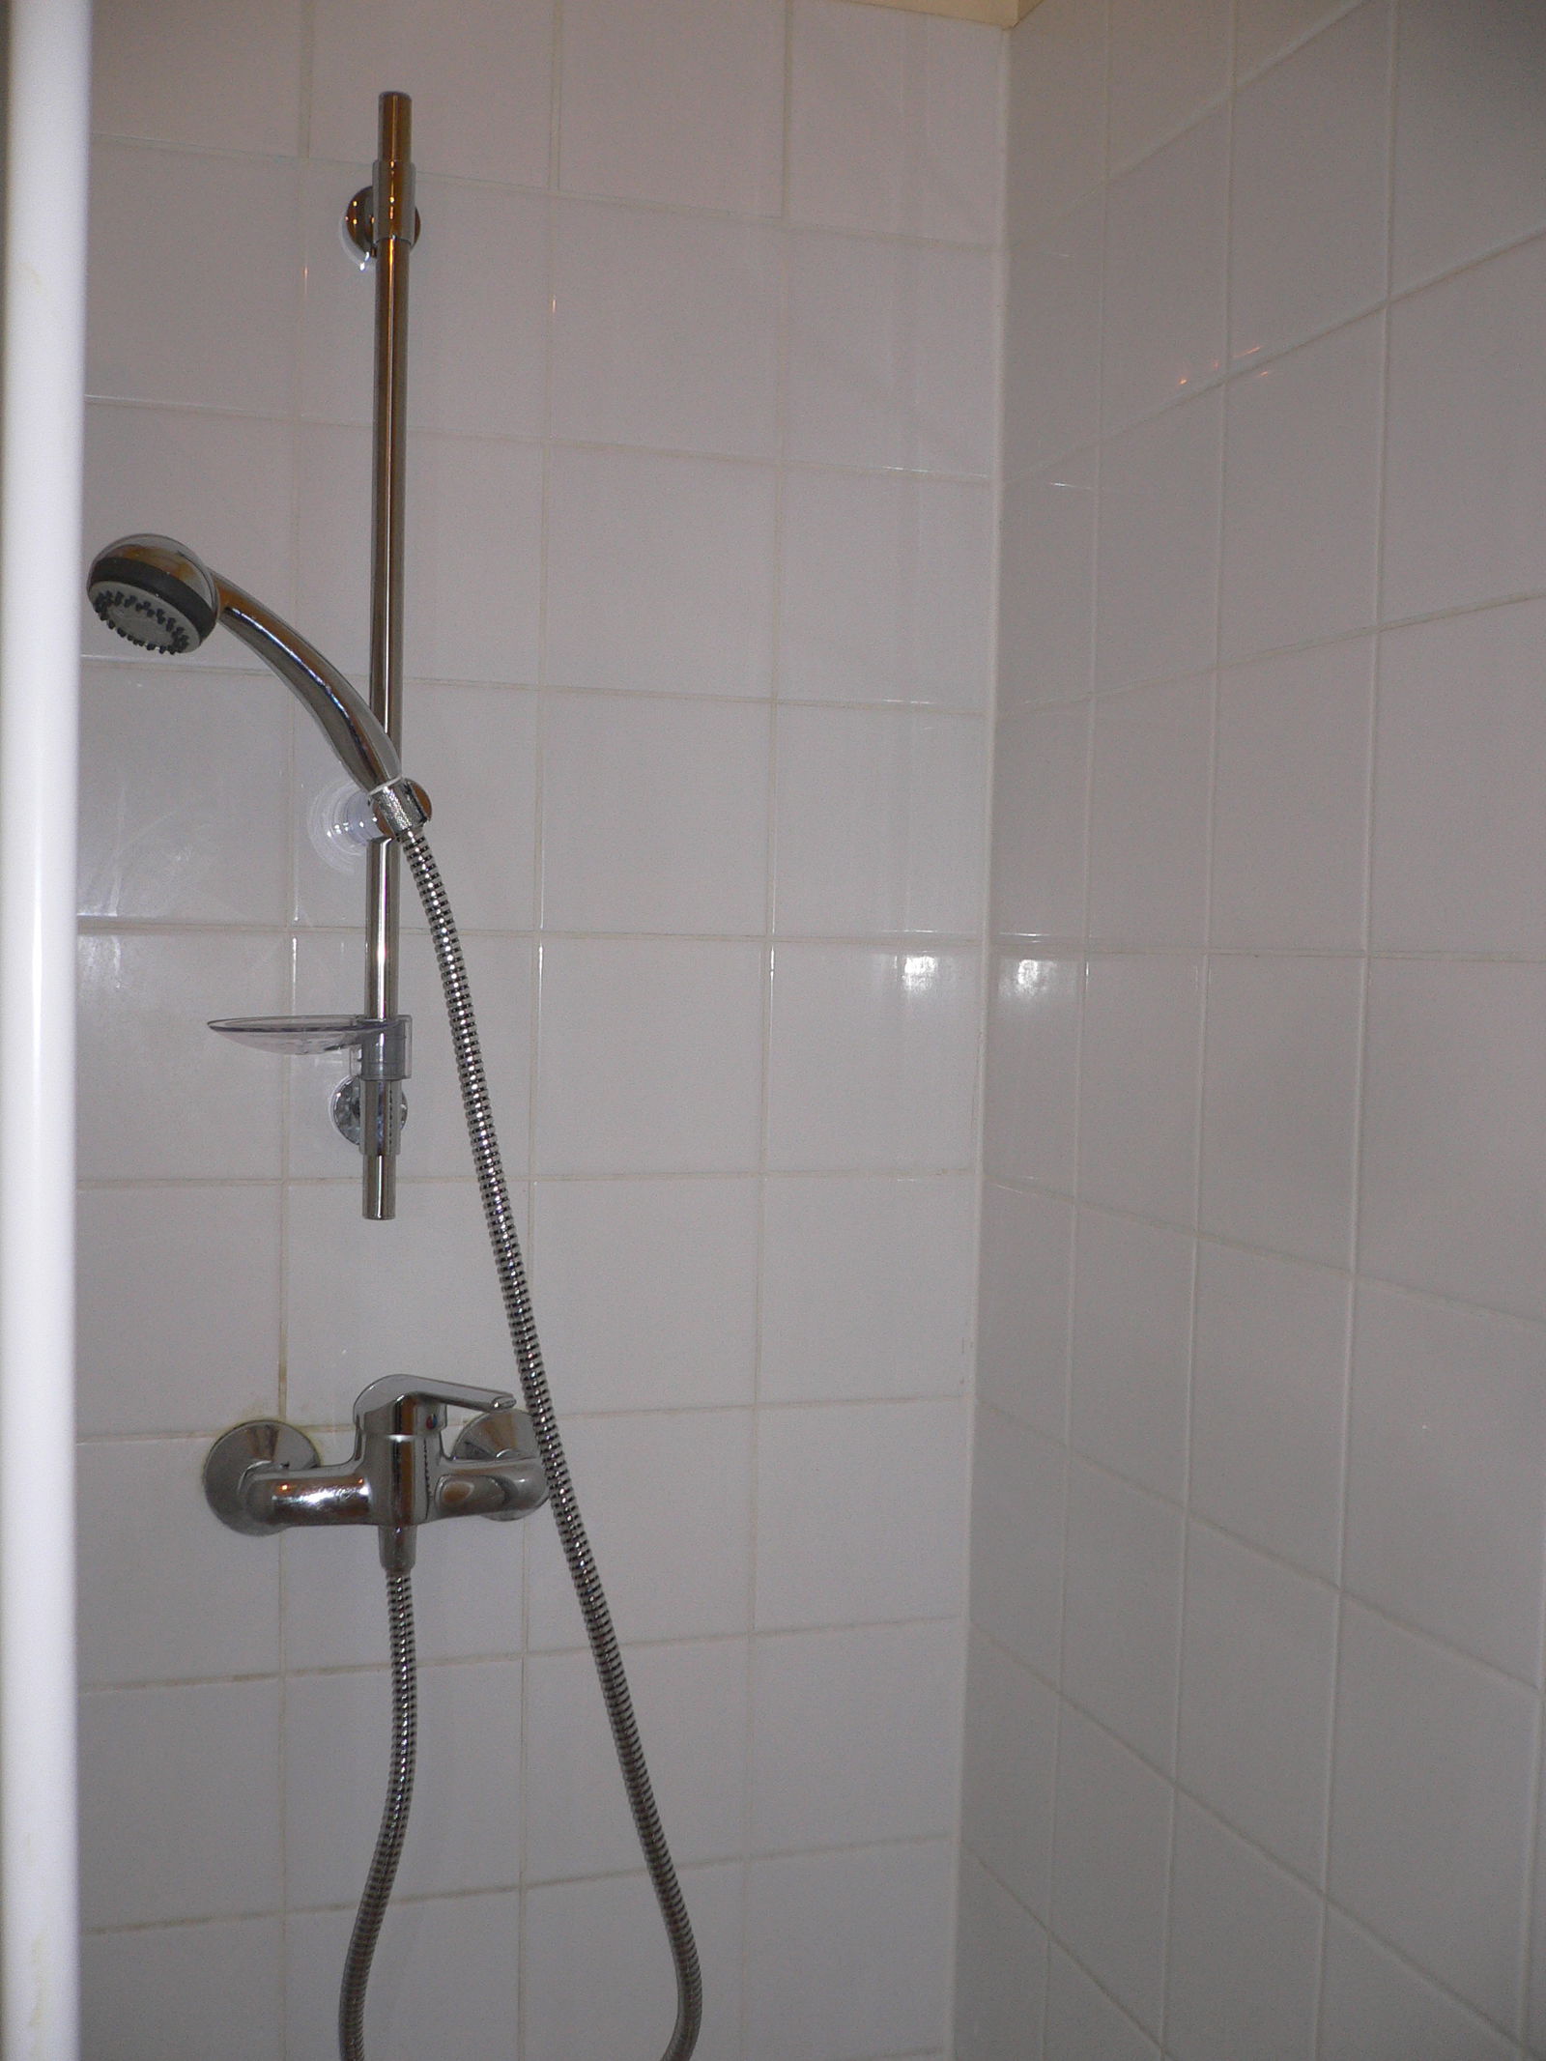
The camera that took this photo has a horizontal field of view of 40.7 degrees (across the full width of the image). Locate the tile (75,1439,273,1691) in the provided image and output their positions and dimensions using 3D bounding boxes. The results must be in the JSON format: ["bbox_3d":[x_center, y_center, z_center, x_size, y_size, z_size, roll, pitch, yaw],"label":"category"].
[{"bbox_3d":[-0.367,0.312,1.232,0.148,0.148,0.010,1,3,-19],"label":"tile"}]

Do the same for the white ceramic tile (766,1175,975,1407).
[{"bbox_3d":[0.062,0.170,1.388,0.149,0.150,0.010,0,3,-17],"label":"white ceramic tile"}]

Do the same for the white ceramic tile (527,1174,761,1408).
[{"bbox_3d":[-0.082,0.169,1.343,0.148,0.150,0.010,0,3,-17],"label":"white ceramic tile"}]

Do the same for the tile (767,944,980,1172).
[{"bbox_3d":[0.066,0.018,1.380,0.149,0.150,0.010,0,3,-17],"label":"tile"}]

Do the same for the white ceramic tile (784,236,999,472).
[{"bbox_3d":[0.077,-0.439,1.358,0.149,0.150,0.010,0,3,-17],"label":"white ceramic tile"}]

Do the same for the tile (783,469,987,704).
[{"bbox_3d":[0.073,-0.287,1.365,0.149,0.150,0.010,0,3,-17],"label":"tile"}]

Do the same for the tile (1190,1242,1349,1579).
[{"bbox_3d":[0.256,0.188,1.062,0.010,0.150,0.143,1,3,-19],"label":"tile"}]

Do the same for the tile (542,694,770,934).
[{"bbox_3d":[-0.073,-0.135,1.309,0.148,0.148,0.010,1,3,-19],"label":"tile"}]

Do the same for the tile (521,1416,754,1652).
[{"bbox_3d":[-0.086,0.320,1.344,0.149,0.150,0.010,1,3,-19],"label":"tile"}]

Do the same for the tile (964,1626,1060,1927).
[{"bbox_3d":[0.156,0.478,1.342,0.010,0.150,0.142,1,3,-19],"label":"tile"}]

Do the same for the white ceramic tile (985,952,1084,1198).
[{"bbox_3d":[0.168,0.023,1.333,0.010,0.150,0.144,0,3,-19],"label":"white ceramic tile"}]

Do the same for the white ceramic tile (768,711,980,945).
[{"bbox_3d":[0.068,-0.133,1.357,0.147,0.148,0.010,1,3,-19],"label":"white ceramic tile"}]

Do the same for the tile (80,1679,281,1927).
[{"bbox_3d":[-0.369,0.460,1.238,0.148,0.148,0.010,1,3,-19],"label":"tile"}]

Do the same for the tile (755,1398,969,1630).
[{"bbox_3d":[0.057,0.318,1.377,0.147,0.148,0.010,1,3,-19],"label":"tile"}]

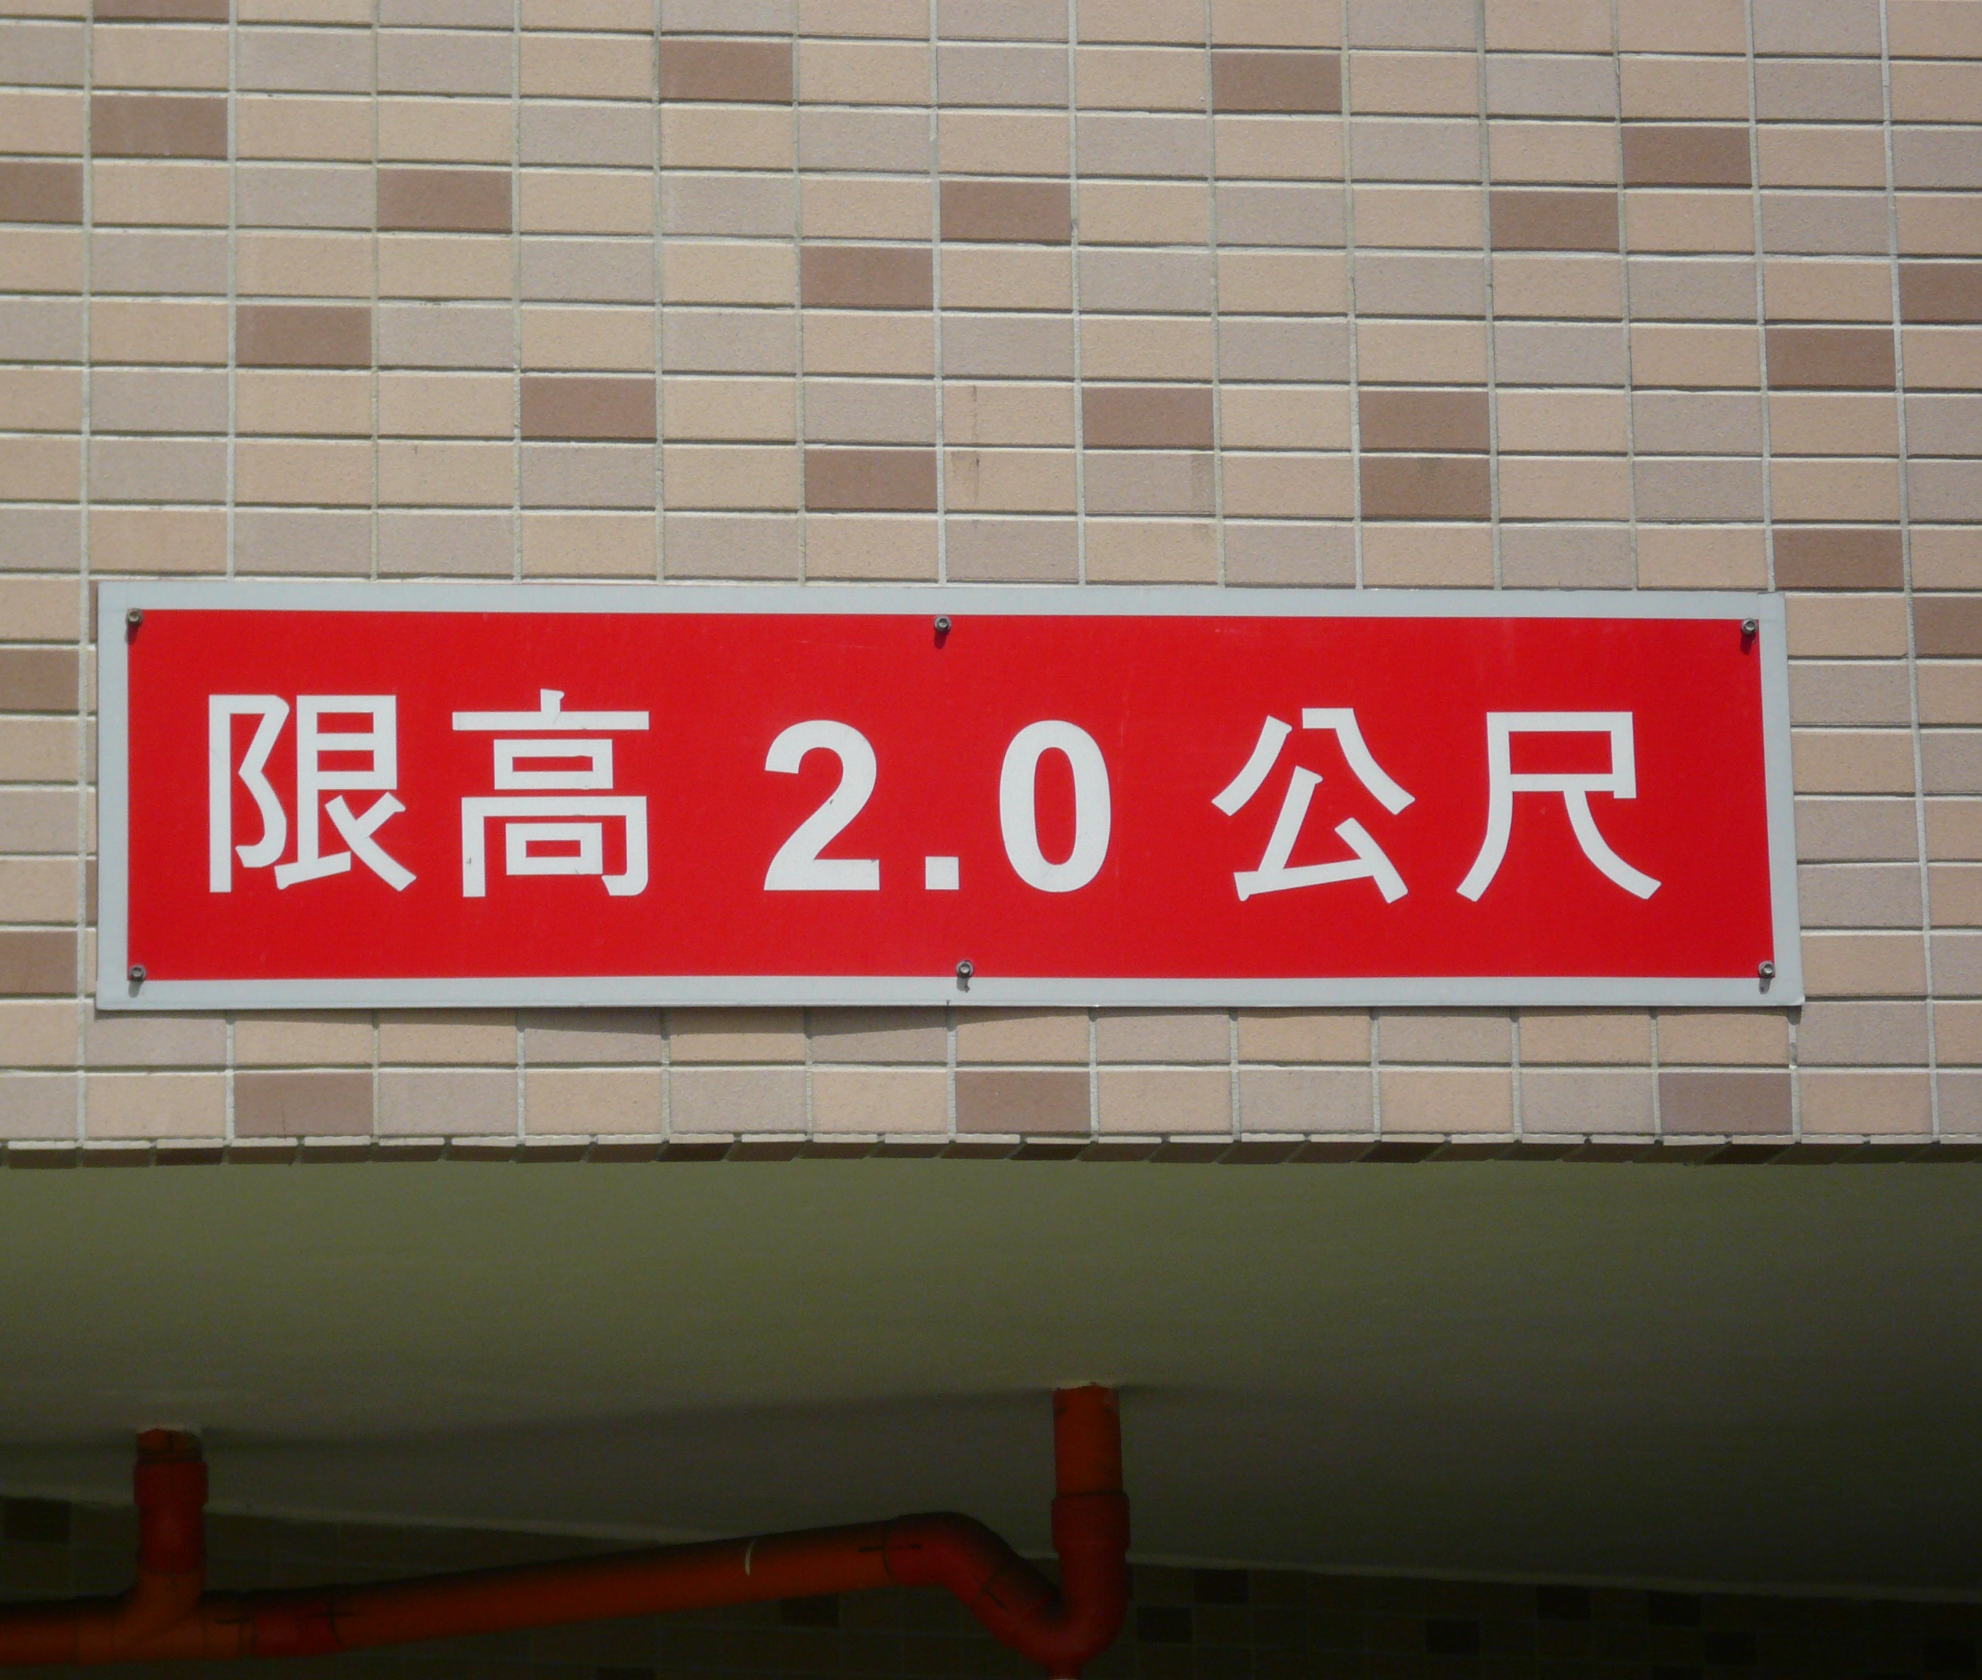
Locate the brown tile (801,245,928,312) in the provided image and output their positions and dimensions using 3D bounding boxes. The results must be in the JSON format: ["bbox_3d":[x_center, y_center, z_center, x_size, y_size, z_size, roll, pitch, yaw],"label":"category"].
[{"bbox_3d":[-0.089,-0.398,4.700,0.095,0.046,0.008,0,-11,-7],"label":"brown tile"}]

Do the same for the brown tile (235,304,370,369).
[{"bbox_3d":[-0.483,-0.353,4.632,0.095,0.045,0.009,0,-11,-8],"label":"brown tile"}]

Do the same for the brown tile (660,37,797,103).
[{"bbox_3d":[-0.189,-0.550,4.722,0.095,0.045,0.009,0,-12,-7],"label":"brown tile"}]

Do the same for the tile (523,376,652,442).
[{"bbox_3d":[-0.285,-0.304,4.659,0.095,0.045,0.009,0,-12,-7],"label":"tile"}]

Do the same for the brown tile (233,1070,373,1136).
[{"bbox_3d":[-0.472,0.182,4.532,0.095,0.045,0.009,0,-11,-8],"label":"brown tile"}]

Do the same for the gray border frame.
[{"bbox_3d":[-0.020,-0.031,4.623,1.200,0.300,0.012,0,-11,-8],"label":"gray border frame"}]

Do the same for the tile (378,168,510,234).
[{"bbox_3d":[-0.387,-0.450,4.663,0.095,0.045,0.009,0,-11,-8],"label":"tile"}]

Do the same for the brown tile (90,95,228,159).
[{"bbox_3d":[-0.587,-0.501,4.656,0.095,0.046,0.008,0,-11,-7],"label":"brown tile"}]

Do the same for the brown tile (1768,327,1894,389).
[{"bbox_3d":[0.606,-0.347,4.776,0.095,0.045,0.009,0,-11,-8],"label":"brown tile"}]

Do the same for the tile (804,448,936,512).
[{"bbox_3d":[-0.086,-0.254,4.673,0.095,0.045,0.009,0,-12,-7],"label":"tile"}]

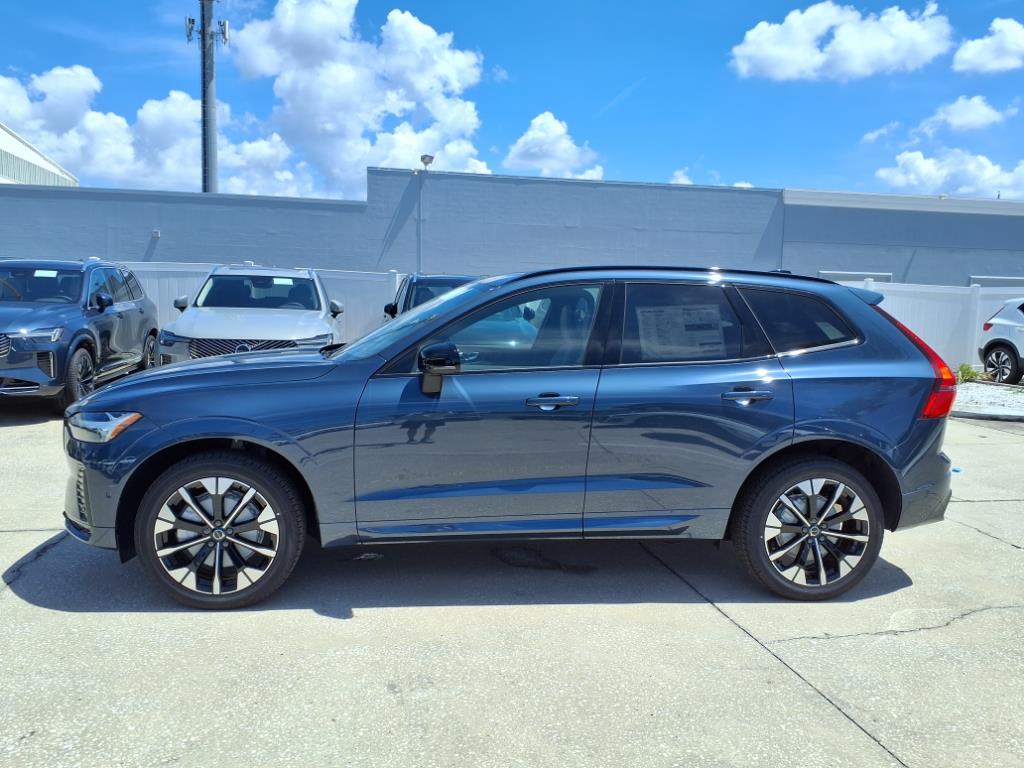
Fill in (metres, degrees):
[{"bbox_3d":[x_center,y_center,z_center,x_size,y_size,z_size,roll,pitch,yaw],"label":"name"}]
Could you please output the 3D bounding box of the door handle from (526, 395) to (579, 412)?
[{"bbox_3d":[0.193,0.084,3.795,0.255,0.080,0.060,1,4,-6],"label":"door handle"}]

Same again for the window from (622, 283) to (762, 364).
[{"bbox_3d":[0.919,-0.305,4.044,0.795,0.462,0.055,1,-20,-6],"label":"window"}]

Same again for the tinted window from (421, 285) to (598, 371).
[{"bbox_3d":[0.002,-0.291,3.941,0.930,0.506,0.055,1,-20,-6],"label":"tinted window"}]

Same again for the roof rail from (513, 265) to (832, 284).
[{"bbox_3d":[0.851,-0.552,4.127,1.740,0.100,0.075,1,4,-6],"label":"roof rail"}]

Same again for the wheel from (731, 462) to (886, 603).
[{"bbox_3d":[1.496,0.715,4.050,0.738,0.738,0.255,1,4,-6],"label":"wheel"}]

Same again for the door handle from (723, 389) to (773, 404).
[{"bbox_3d":[1.145,0.061,3.890,0.255,0.080,0.060,1,4,-6],"label":"door handle"}]

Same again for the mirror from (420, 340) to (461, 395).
[{"bbox_3d":[-0.328,-0.070,3.680,0.190,0.240,0.230,1,4,-6],"label":"mirror"}]

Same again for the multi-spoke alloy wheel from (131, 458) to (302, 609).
[{"bbox_3d":[-1.354,0.678,3.758,0.738,0.738,0.255,1,4,-6],"label":"multi-spoke alloy wheel"}]

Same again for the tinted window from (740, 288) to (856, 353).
[{"bbox_3d":[1.474,-0.319,4.124,0.617,0.386,0.055,0,-20,-10],"label":"tinted window"}]

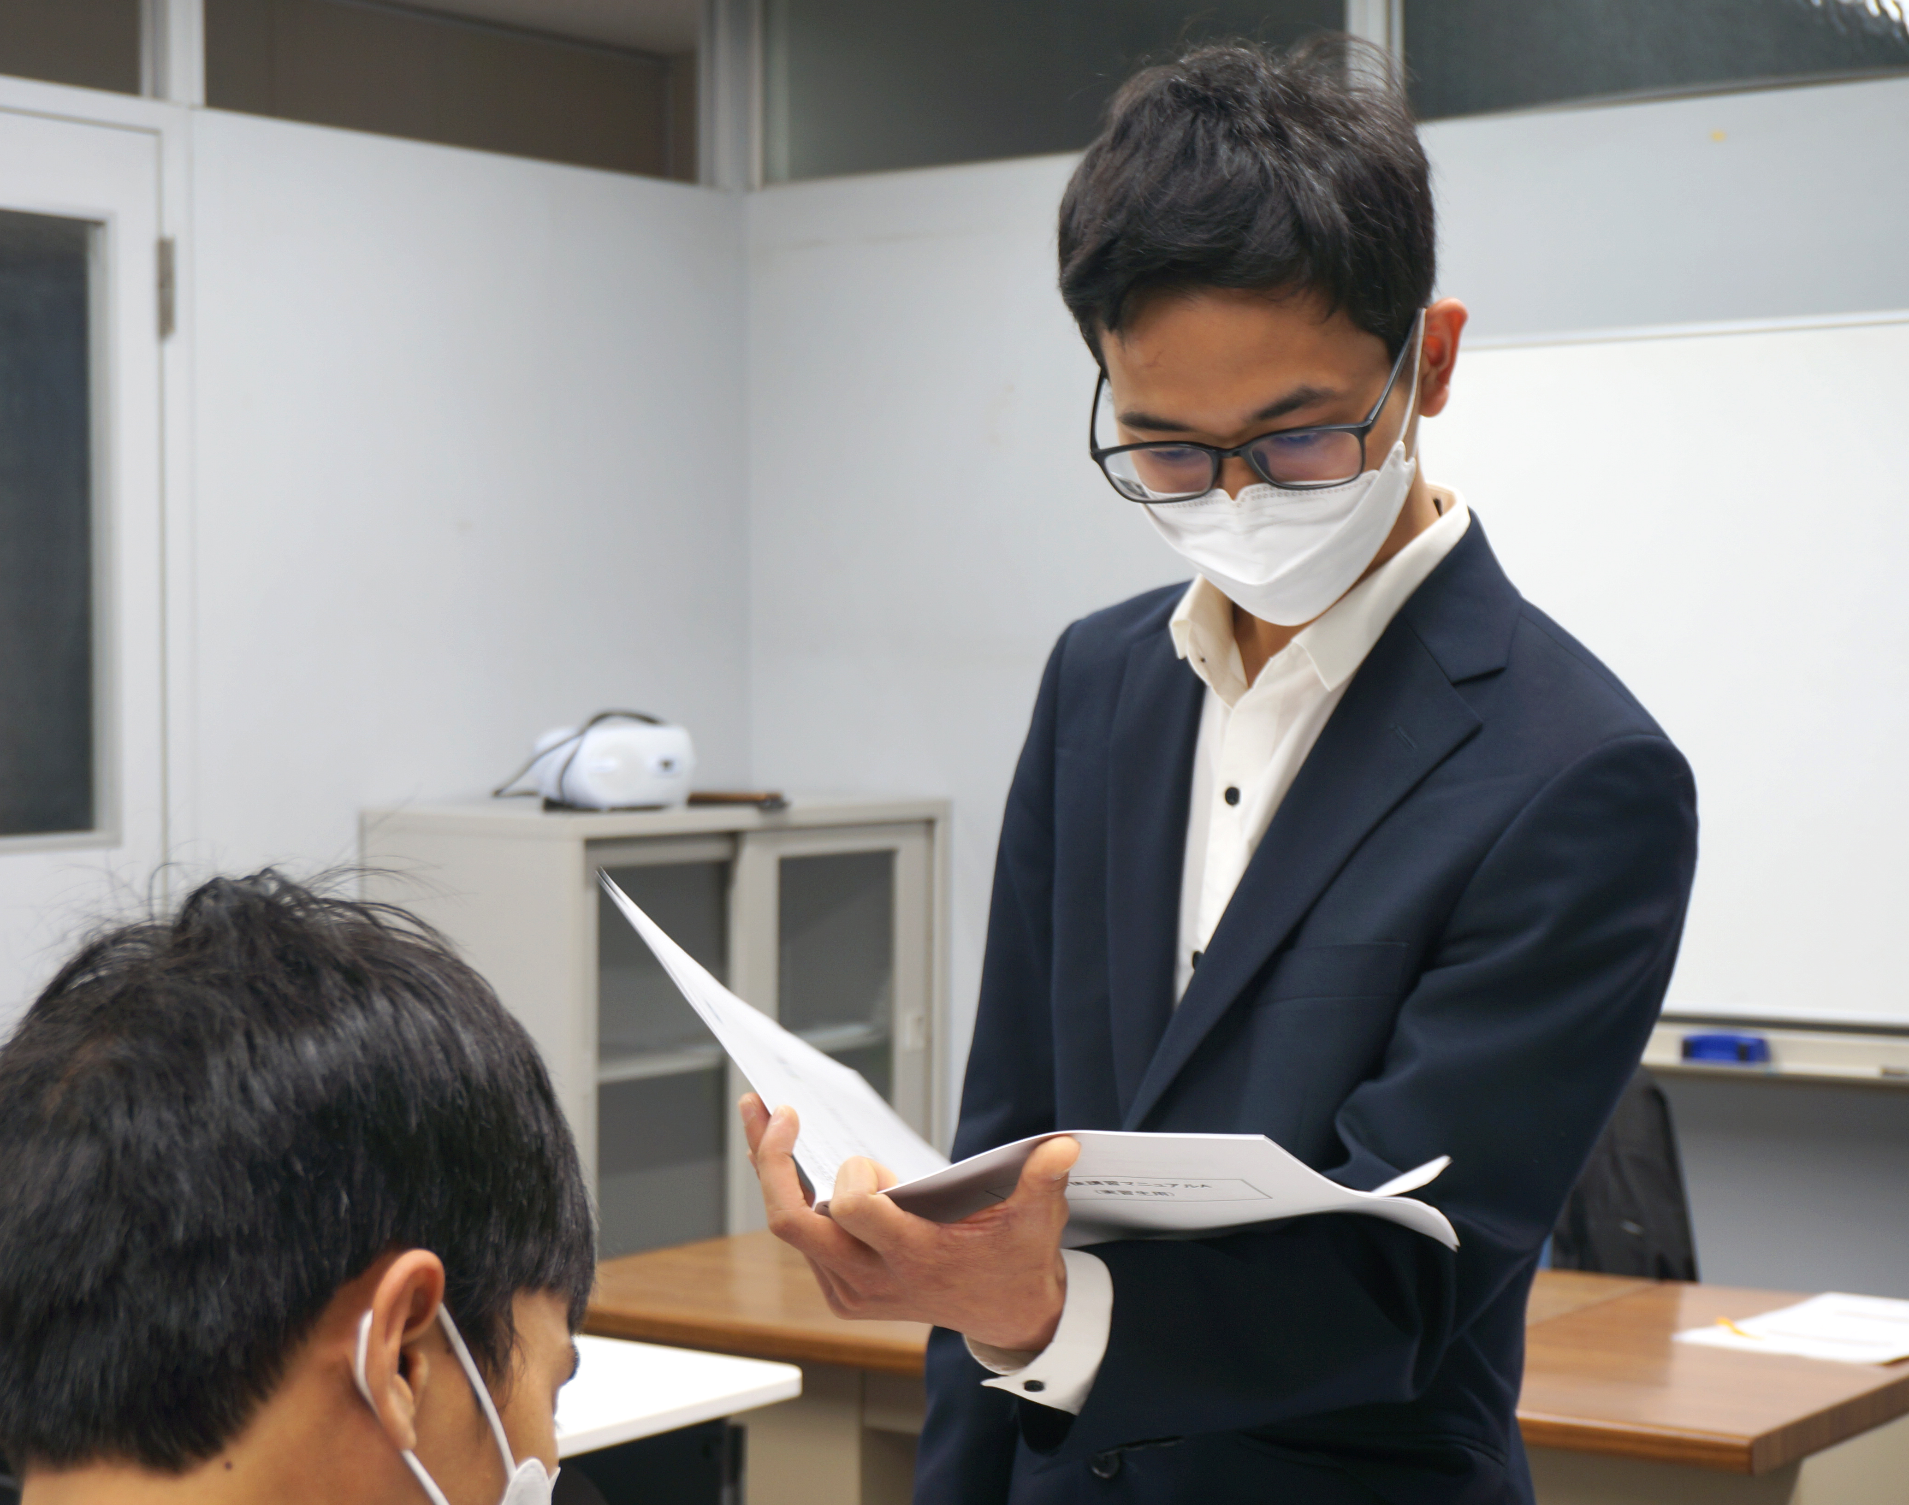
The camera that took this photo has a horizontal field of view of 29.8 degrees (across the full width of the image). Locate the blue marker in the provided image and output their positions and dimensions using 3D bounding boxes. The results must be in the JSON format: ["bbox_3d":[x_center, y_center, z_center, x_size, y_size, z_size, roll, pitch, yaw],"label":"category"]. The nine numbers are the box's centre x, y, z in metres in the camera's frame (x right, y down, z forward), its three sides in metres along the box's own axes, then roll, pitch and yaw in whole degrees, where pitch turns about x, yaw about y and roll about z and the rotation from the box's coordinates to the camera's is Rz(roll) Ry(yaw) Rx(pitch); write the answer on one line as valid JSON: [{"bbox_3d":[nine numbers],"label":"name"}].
[{"bbox_3d":[1.028,0.395,4.774,0.100,0.036,0.058,1,2,35],"label":"blue marker"}]

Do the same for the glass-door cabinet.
[{"bbox_3d":[-0.420,0.643,5.304,0.400,1.130,0.880,1,2,35],"label":"glass-door cabinet"}]

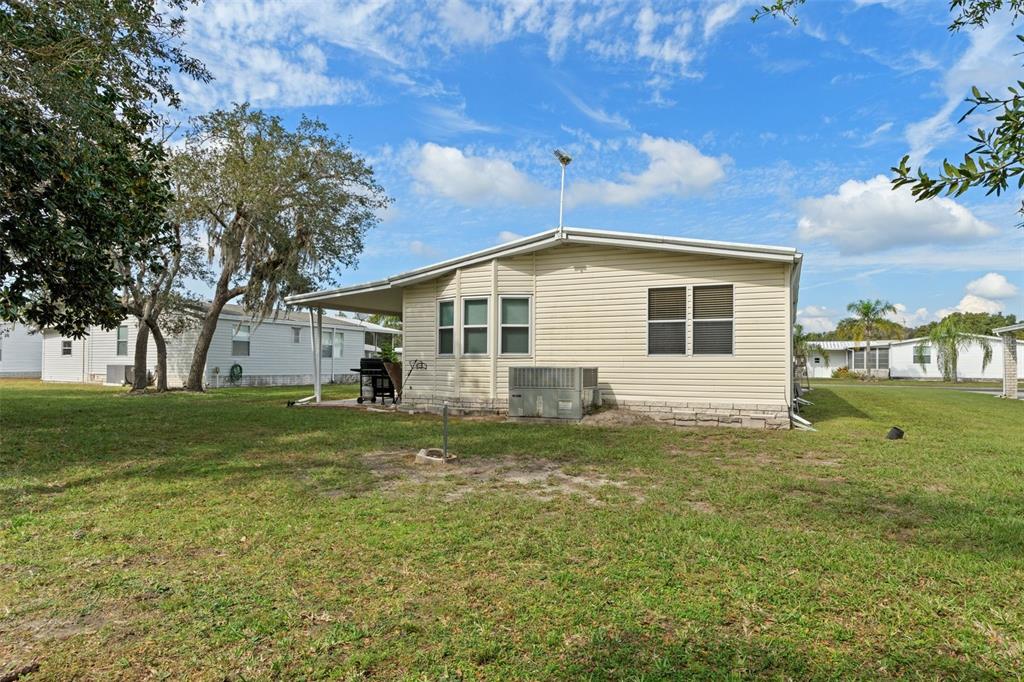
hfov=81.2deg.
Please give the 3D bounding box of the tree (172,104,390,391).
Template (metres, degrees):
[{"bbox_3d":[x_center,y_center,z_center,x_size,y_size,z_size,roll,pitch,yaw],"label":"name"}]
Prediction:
[{"bbox_3d":[-8.900,-3.600,23.100,8.400,11.000,8.000,0,-2,0],"label":"tree"}]

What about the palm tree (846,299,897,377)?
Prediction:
[{"bbox_3d":[27.600,-0.200,46.000,4.300,6.300,4.200,0,-2,0],"label":"palm tree"}]

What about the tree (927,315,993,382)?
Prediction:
[{"bbox_3d":[29.200,0.500,39.000,4.300,4.450,4.200,0,-2,0],"label":"tree"}]

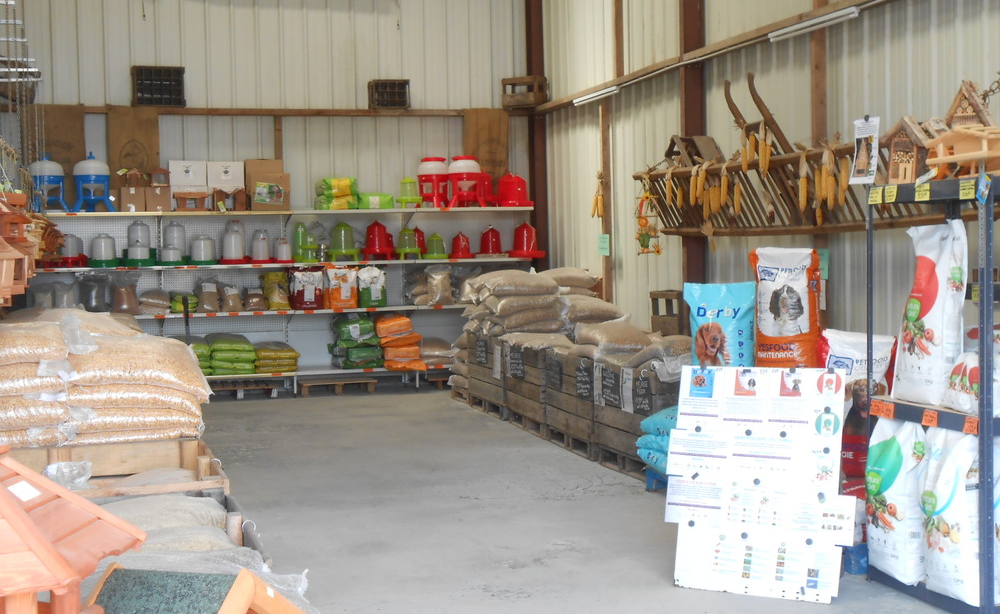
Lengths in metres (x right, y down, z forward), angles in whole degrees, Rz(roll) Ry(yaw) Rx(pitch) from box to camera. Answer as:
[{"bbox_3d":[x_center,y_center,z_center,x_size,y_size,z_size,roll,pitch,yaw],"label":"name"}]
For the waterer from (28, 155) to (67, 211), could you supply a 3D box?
[{"bbox_3d":[-4.603,-1.264,14.430,0.447,0.600,0.430,-2,2,-17],"label":"waterer"}]

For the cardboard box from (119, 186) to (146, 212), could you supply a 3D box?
[{"bbox_3d":[-3.785,-1.099,14.599,0.232,0.249,0.270,-2,2,-17],"label":"cardboard box"}]

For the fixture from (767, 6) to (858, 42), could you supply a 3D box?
[{"bbox_3d":[2.045,-1.852,9.331,0.060,0.070,1.276,-2,3,-14],"label":"fixture"}]

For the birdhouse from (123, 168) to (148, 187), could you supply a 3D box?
[{"bbox_3d":[-3.760,-1.324,14.579,0.184,0.190,0.170,-2,2,-17],"label":"birdhouse"}]

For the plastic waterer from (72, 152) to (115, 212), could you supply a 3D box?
[{"bbox_3d":[-4.173,-1.283,14.557,0.420,0.621,0.430,-2,2,-17],"label":"plastic waterer"}]

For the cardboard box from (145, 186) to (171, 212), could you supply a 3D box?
[{"bbox_3d":[-3.548,-1.106,14.670,0.244,0.251,0.270,-2,2,-17],"label":"cardboard box"}]

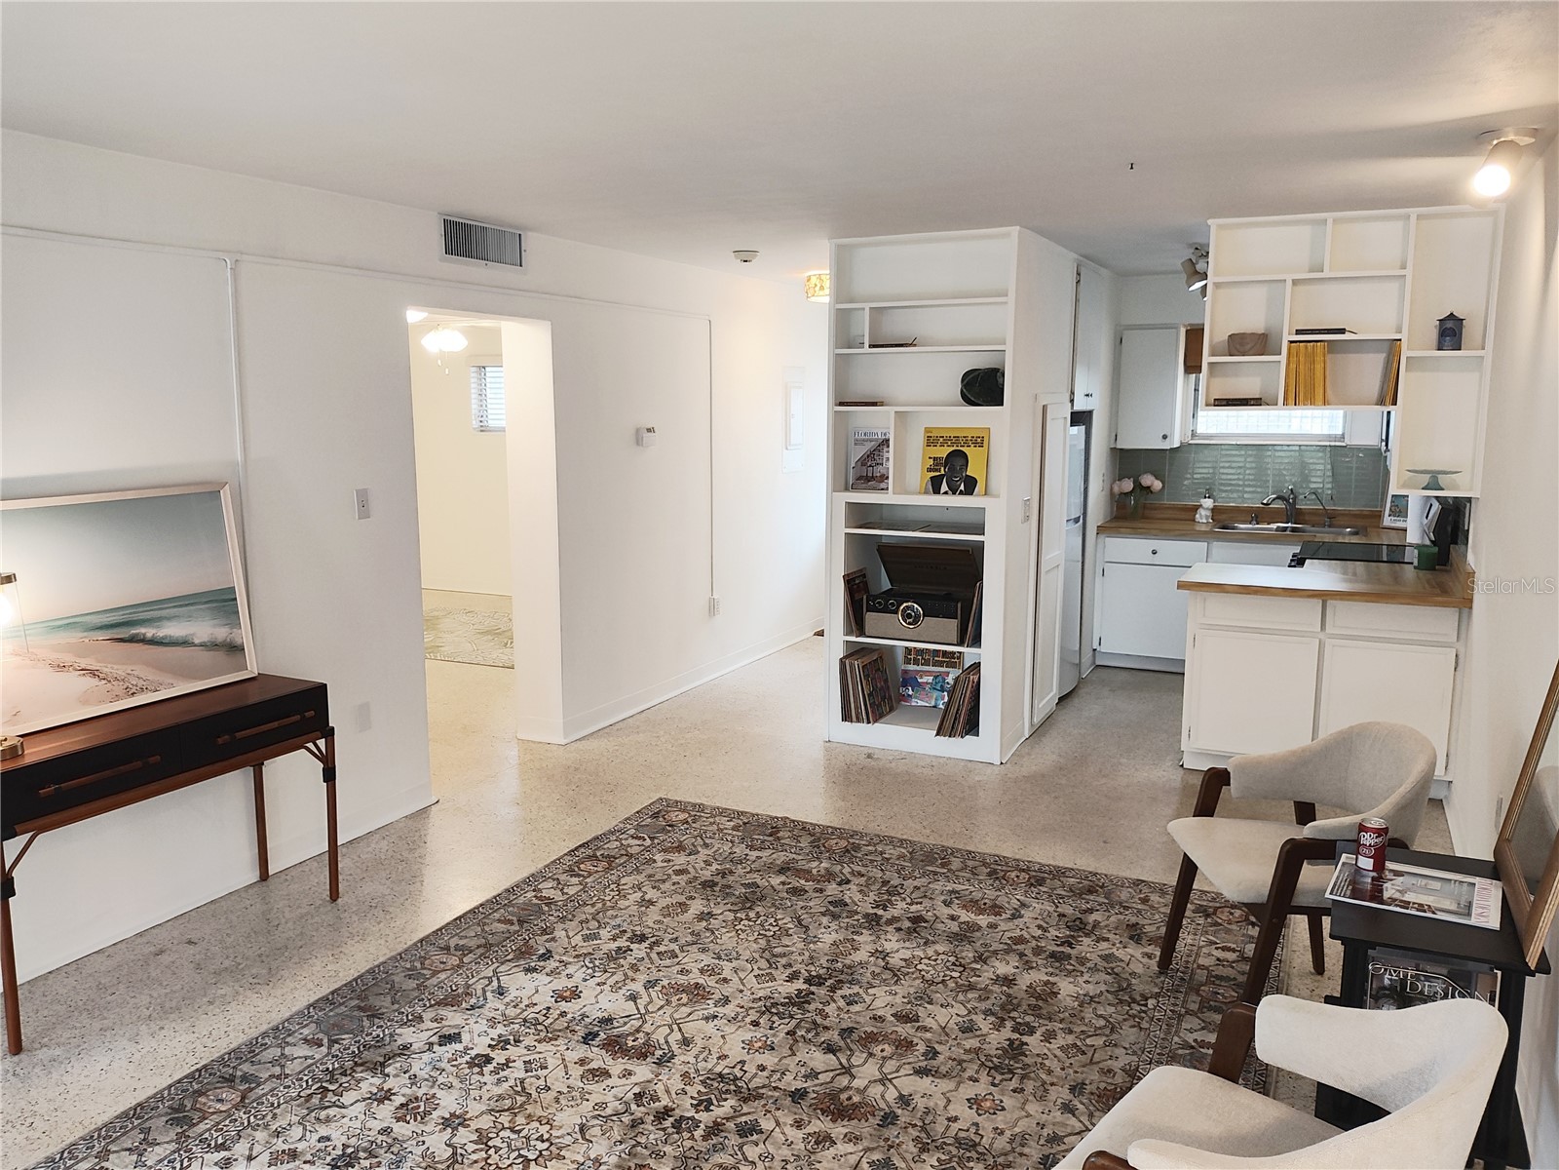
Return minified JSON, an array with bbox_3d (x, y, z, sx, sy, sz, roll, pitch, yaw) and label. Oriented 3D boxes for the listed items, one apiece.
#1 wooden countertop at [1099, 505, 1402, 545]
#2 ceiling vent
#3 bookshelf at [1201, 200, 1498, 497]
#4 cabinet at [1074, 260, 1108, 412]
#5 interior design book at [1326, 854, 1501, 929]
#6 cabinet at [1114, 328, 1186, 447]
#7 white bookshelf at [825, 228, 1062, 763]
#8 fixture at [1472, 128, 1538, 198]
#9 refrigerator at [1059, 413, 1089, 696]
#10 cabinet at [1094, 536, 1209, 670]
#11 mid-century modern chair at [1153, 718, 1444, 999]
[{"bbox_3d":[2.931,-0.376,6.906,1.820,0.155,0.610,4,10,26],"label":"wooden countertop"},{"bbox_3d":[-1.270,-1.483,4.903,0.030,0.172,0.533,4,10,27],"label":"ceiling vent"},{"bbox_3d":[2.387,-0.967,4.784,1.085,1.150,0.200,4,10,26],"label":"bookshelf"},{"bbox_3d":[1.556,-1.399,6.462,0.420,0.782,0.749,4,10,27],"label":"cabinet"},{"bbox_3d":[1.322,0.637,2.341,0.301,0.012,0.265,5,10,30],"label":"interior design book"},{"bbox_3d":[2.367,-1.266,7.212,0.400,0.770,0.300,4,10,26],"label":"cabinet"},{"bbox_3d":[0.828,-0.446,5.661,0.886,2.435,0.824,4,10,27],"label":"white bookshelf"},{"bbox_3d":[2.087,-1.208,3.242,0.155,0.175,0.160,8,12,40],"label":"fixture"},{"bbox_3d":[1.414,-0.155,6.612,0.660,1.542,0.633,4,10,27],"label":"refrigerator"},{"bbox_3d":[2.450,0.083,7.322,0.639,0.859,0.610,4,10,27],"label":"cabinet"},{"bbox_3d":[1.444,0.819,3.065,0.610,0.780,0.580,0,9,0],"label":"mid-century modern chair"}]

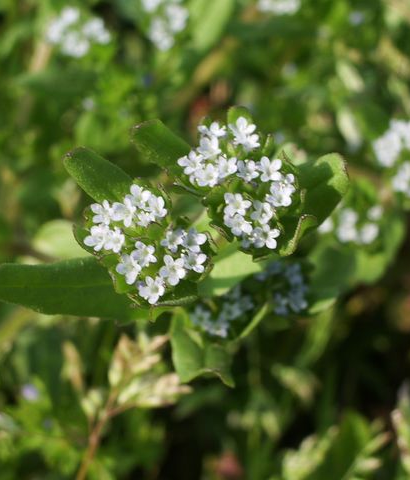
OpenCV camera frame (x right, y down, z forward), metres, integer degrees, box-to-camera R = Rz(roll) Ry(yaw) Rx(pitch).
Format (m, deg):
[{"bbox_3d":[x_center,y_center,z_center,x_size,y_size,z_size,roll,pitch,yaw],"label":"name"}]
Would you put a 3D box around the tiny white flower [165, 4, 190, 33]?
[{"bbox_3d":[-0.005,-0.038,0.195,0.004,0.003,0.004,0,47,0],"label":"tiny white flower"}]

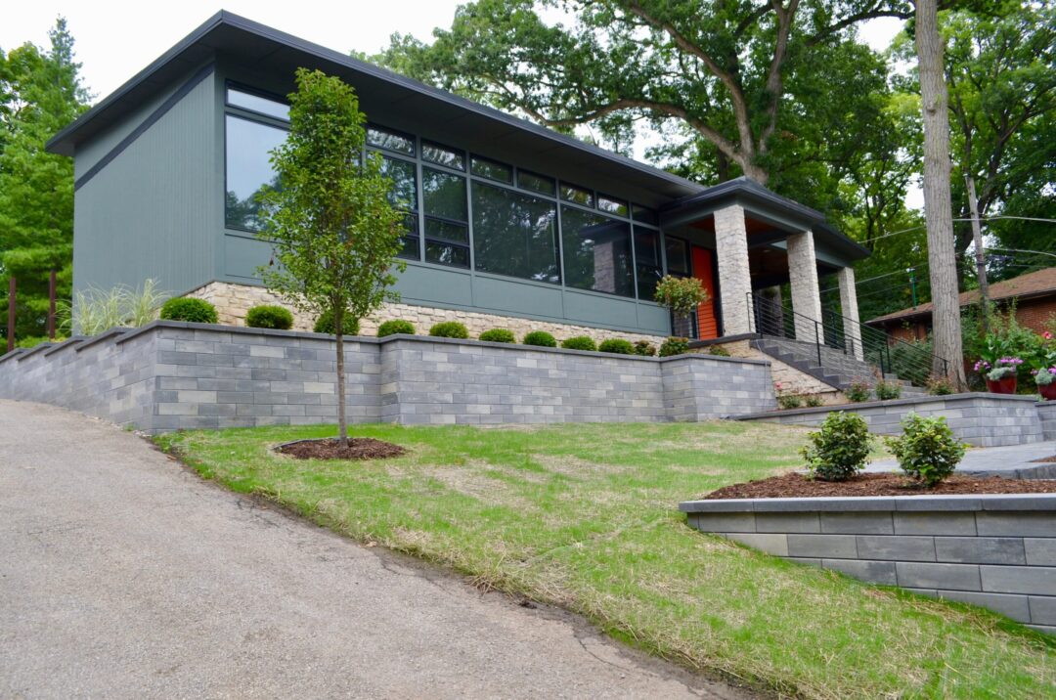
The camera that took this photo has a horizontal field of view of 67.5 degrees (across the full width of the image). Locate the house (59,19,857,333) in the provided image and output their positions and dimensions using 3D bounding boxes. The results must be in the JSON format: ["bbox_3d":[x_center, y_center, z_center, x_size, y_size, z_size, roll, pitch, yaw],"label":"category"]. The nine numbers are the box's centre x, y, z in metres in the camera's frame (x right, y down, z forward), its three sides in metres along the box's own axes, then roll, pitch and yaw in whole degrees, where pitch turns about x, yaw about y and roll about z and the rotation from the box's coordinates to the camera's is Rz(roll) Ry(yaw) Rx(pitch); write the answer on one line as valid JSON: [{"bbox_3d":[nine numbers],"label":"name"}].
[{"bbox_3d":[0.804,-1.802,19.525,20.350,4.800,9.200,4,-11,-45],"label":"house"}]

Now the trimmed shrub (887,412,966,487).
[{"bbox_3d":[2.758,0.697,5.534,0.544,0.510,0.544,-7,-9,26],"label":"trimmed shrub"}]

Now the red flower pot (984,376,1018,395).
[{"bbox_3d":[7.904,0.639,13.173,0.530,0.400,0.530,-8,-9,30],"label":"red flower pot"}]

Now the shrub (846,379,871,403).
[{"bbox_3d":[5.978,0.755,14.379,0.462,0.428,0.462,-6,-8,22],"label":"shrub"}]

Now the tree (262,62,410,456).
[{"bbox_3d":[-2.198,-1.140,9.098,1.688,4.449,1.688,-1,-8,-13],"label":"tree"}]

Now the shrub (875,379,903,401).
[{"bbox_3d":[6.277,0.692,13.828,0.479,0.412,0.479,-7,-8,24],"label":"shrub"}]

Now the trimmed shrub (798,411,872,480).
[{"bbox_3d":[2.404,0.754,6.236,0.554,0.544,0.554,-6,-8,20],"label":"trimmed shrub"}]

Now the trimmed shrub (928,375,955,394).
[{"bbox_3d":[6.730,0.599,12.924,0.448,0.353,0.440,-7,-9,27],"label":"trimmed shrub"}]

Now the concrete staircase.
[{"bbox_3d":[7.152,0.422,17.695,3.700,1.620,2.500,4,-11,-45],"label":"concrete staircase"}]

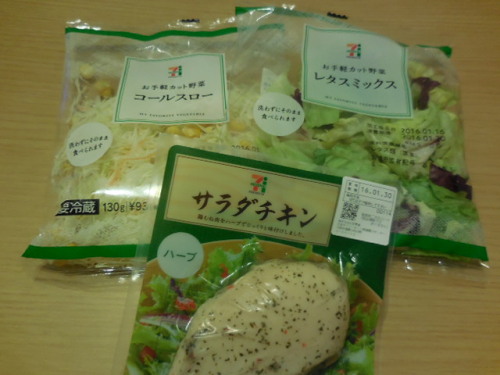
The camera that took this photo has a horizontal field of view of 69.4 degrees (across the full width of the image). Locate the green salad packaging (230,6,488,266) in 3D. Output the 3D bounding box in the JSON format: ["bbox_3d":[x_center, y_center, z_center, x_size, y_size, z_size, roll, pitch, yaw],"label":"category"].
[{"bbox_3d":[0.065,-0.044,0.251,0.175,0.049,0.190,6,73,2],"label":"green salad packaging"}]

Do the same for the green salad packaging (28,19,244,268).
[{"bbox_3d":[-0.059,-0.042,0.256,0.175,0.047,0.195,0,74,0],"label":"green salad packaging"}]

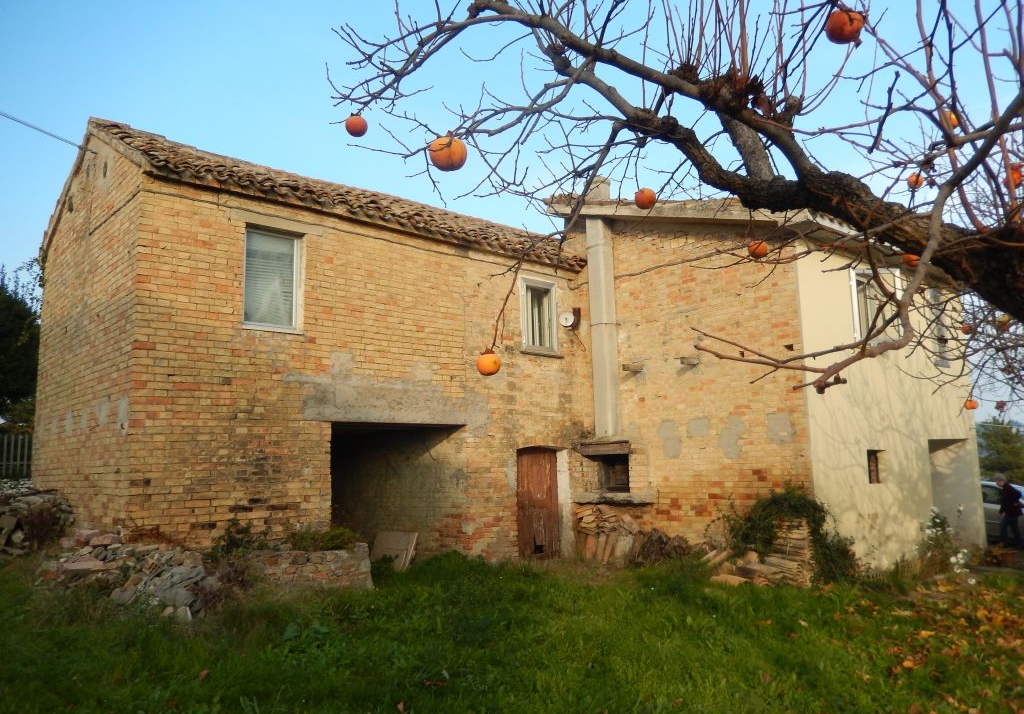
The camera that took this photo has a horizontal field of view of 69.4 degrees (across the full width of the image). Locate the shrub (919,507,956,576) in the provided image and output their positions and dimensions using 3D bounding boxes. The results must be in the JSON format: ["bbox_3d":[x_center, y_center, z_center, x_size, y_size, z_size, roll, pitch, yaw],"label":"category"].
[{"bbox_3d":[6.573,2.835,11.424,0.500,1.000,0.480,5,-10,-41],"label":"shrub"}]

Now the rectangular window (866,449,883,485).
[{"bbox_3d":[5.527,1.679,11.368,0.440,0.500,0.150,5,-10,-41],"label":"rectangular window"}]

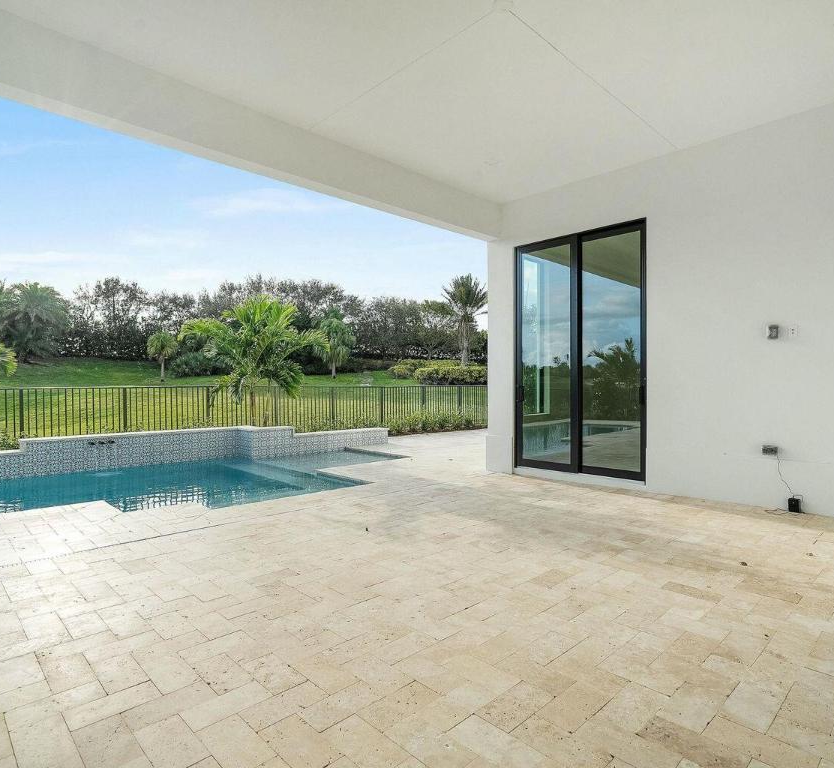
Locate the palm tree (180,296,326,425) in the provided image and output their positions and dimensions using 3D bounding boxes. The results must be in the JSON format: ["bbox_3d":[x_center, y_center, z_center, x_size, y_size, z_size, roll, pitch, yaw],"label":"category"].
[{"bbox_3d":[-3.598,-0.313,11.200,3.050,3.200,3.000,0,0,-43],"label":"palm tree"}]

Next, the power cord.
[{"bbox_3d":[3.532,0.943,4.855,0.090,0.560,0.200,0,0,-43],"label":"power cord"}]

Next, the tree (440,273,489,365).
[{"bbox_3d":[3.315,-4.204,35.000,3.400,6.500,3.400,0,0,0],"label":"tree"}]

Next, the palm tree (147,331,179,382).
[{"bbox_3d":[-14.415,-1.558,29.000,1.800,2.950,1.800,0,0,-43],"label":"palm tree"}]

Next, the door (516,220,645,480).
[{"bbox_3d":[2.031,-0.378,6.549,0.140,3.050,1.820,0,0,-43],"label":"door"}]

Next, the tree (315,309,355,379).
[{"bbox_3d":[-4.935,-2.452,31.000,2.400,4.250,2.400,0,0,0],"label":"tree"}]

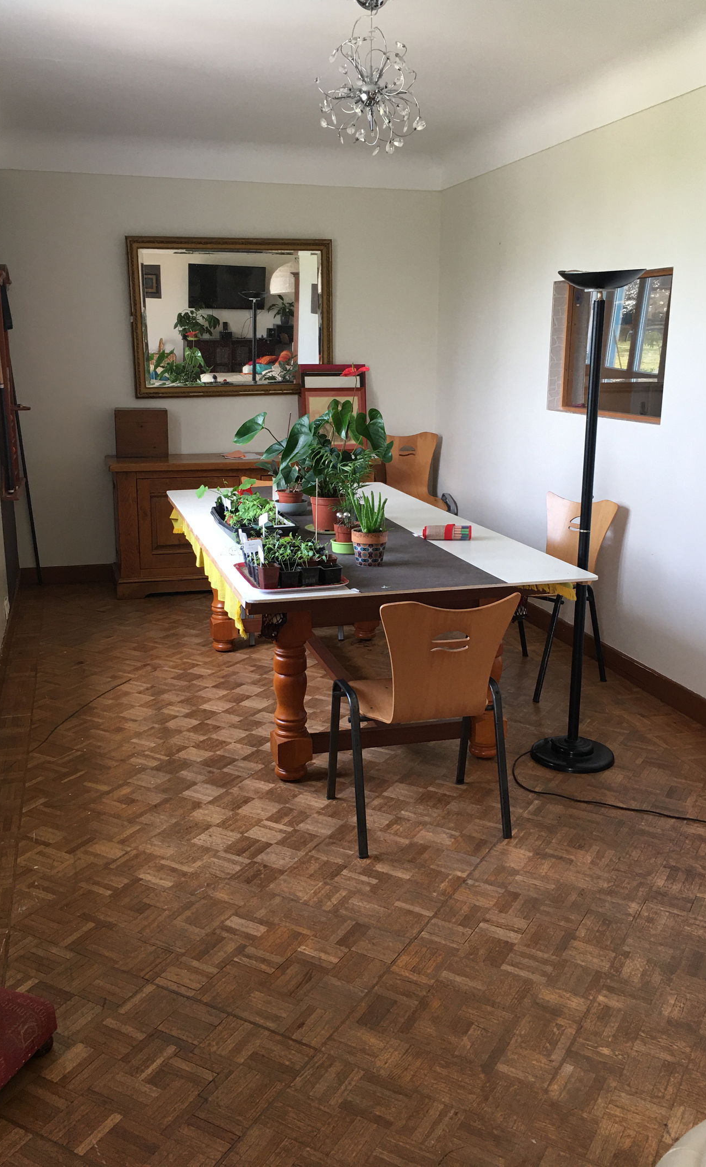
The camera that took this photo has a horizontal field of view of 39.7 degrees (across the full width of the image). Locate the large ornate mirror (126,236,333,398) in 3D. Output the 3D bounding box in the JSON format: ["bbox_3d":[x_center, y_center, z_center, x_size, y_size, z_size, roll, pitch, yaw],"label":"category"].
[{"bbox_3d":[-0.770,-1.735,6.400,1.330,1.005,0.060,-4,16,-15],"label":"large ornate mirror"}]

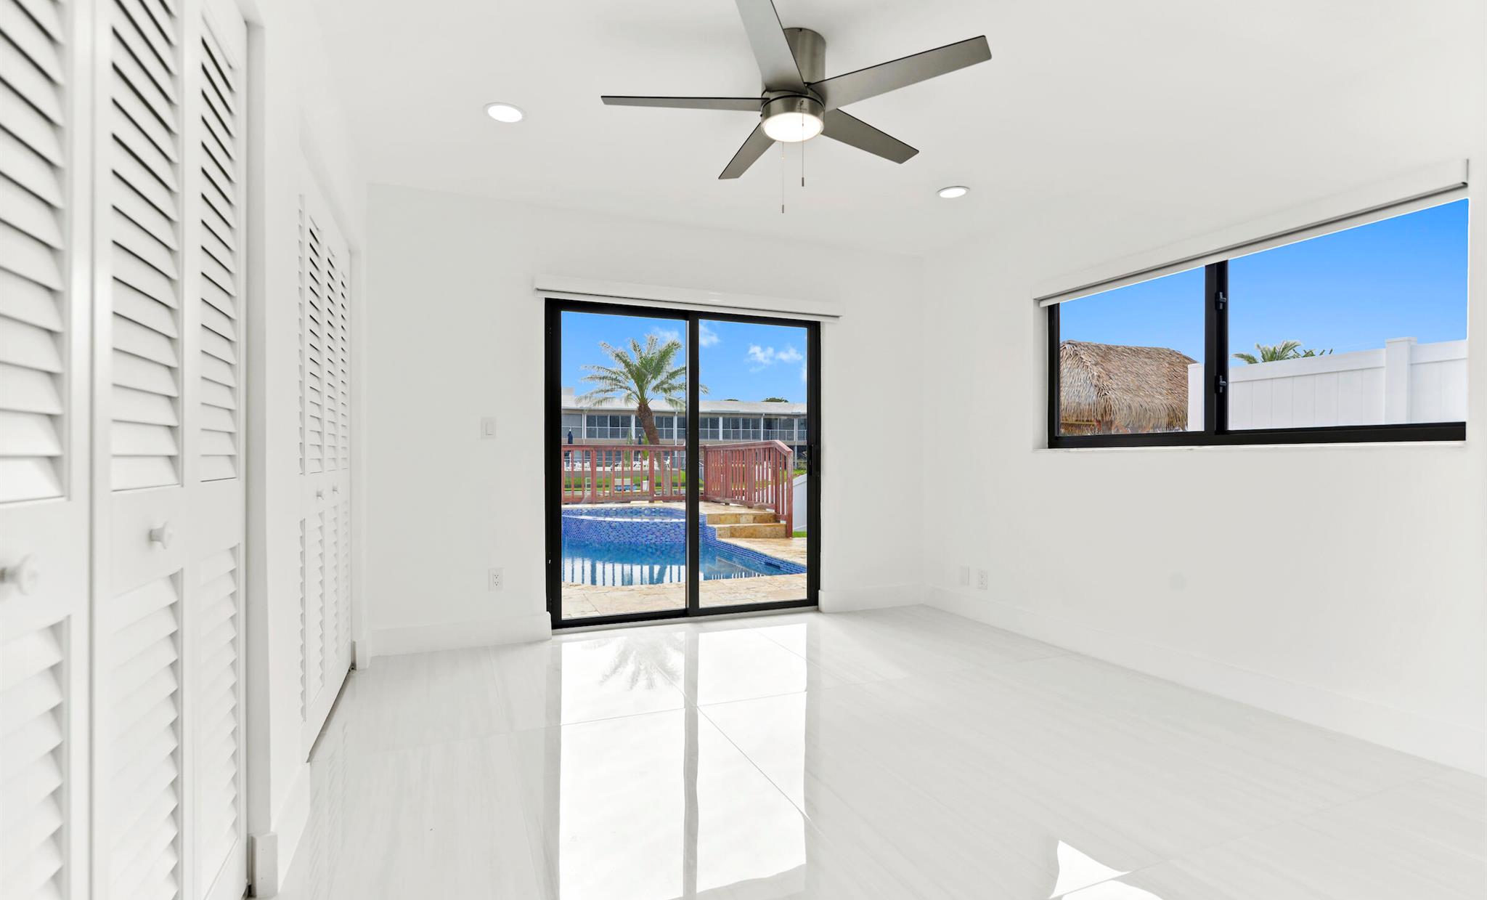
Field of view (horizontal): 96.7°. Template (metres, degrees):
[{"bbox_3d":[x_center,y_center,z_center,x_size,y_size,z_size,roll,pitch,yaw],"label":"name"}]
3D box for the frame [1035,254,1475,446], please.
[{"bbox_3d":[2.193,-0.469,3.075,0.080,0.905,1.827,0,0,-23],"label":"frame"}]

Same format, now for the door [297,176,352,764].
[{"bbox_3d":[-1.661,0.041,2.603,0.040,2.034,1.235,0,0,-23],"label":"door"}]

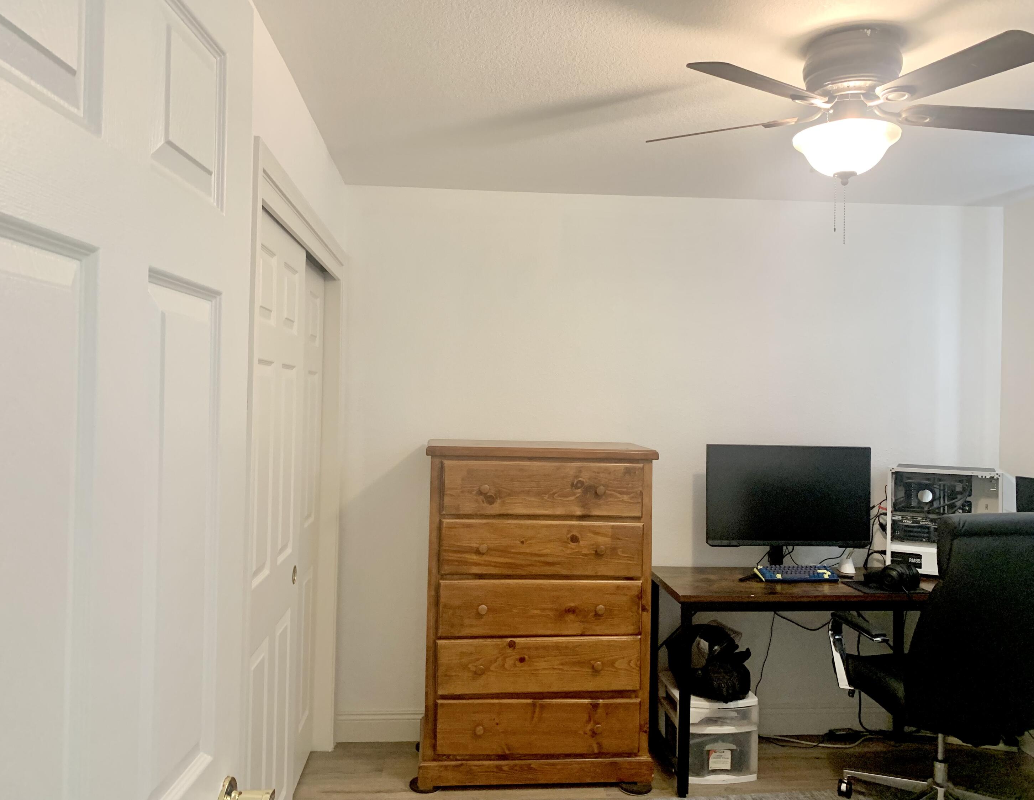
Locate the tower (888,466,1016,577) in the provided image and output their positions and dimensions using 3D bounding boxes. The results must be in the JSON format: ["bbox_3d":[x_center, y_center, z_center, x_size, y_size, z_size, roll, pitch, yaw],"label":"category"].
[{"bbox_3d":[1.849,0.531,3.441,0.470,0.465,0.212,1,-1,26],"label":"tower"}]

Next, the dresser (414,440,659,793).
[{"bbox_3d":[0.069,0.838,3.275,0.891,1.305,0.460,1,0,-6],"label":"dresser"}]

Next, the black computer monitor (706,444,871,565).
[{"bbox_3d":[1.151,0.471,3.421,0.718,0.556,0.223,1,0,-4],"label":"black computer monitor"}]

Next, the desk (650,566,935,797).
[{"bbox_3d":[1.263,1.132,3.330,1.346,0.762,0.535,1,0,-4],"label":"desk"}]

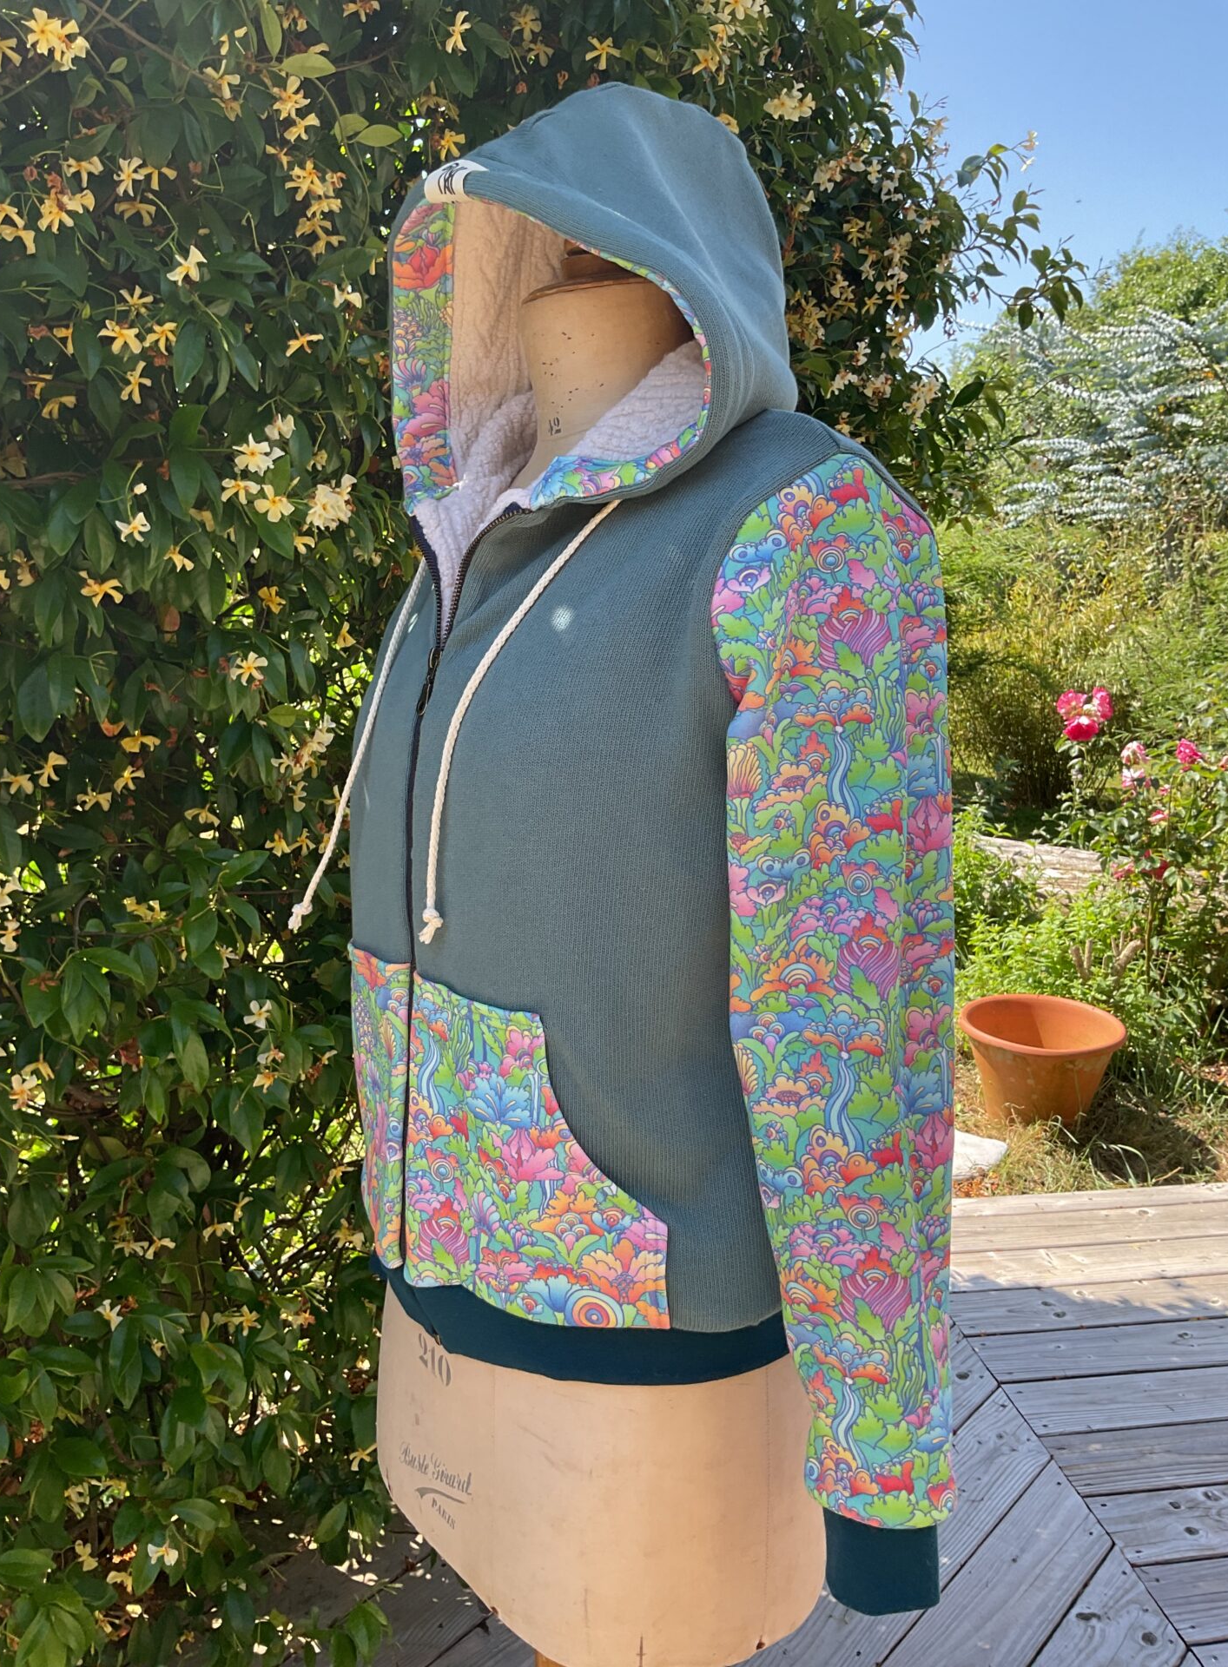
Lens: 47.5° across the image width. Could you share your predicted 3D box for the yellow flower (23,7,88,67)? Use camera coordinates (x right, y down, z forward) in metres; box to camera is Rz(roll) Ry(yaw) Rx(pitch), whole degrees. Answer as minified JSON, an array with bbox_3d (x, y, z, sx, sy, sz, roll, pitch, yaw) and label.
[{"bbox_3d":[-0.430,-0.612,1.077,0.046,0.029,0.032,-4,10,-20],"label":"yellow flower"}]

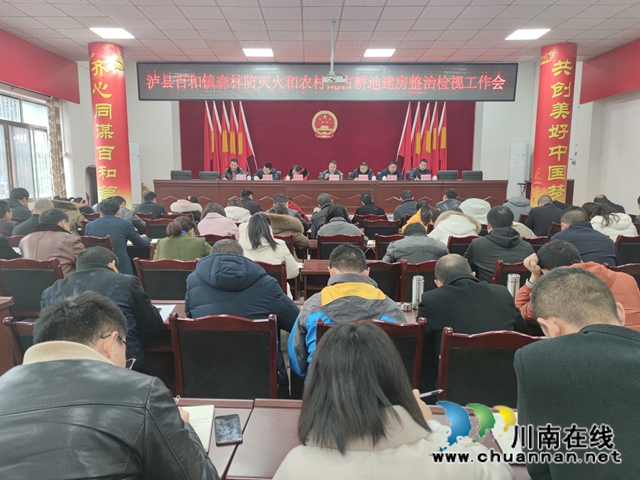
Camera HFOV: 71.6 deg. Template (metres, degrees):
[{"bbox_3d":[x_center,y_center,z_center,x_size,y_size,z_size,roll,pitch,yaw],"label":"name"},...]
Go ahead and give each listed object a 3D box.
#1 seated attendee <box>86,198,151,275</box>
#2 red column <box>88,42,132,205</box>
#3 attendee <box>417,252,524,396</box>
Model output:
[{"bbox_3d":[-2.123,0.191,4.738,0.560,1.254,0.750,1,8,7],"label":"seated attendee"},{"bbox_3d":[-4.439,-1.969,9.463,0.670,4.080,0.670,0,9,-1],"label":"red column"},{"bbox_3d":[0.674,0.654,2.184,0.530,1.170,0.780,0,8,-1],"label":"attendee"}]

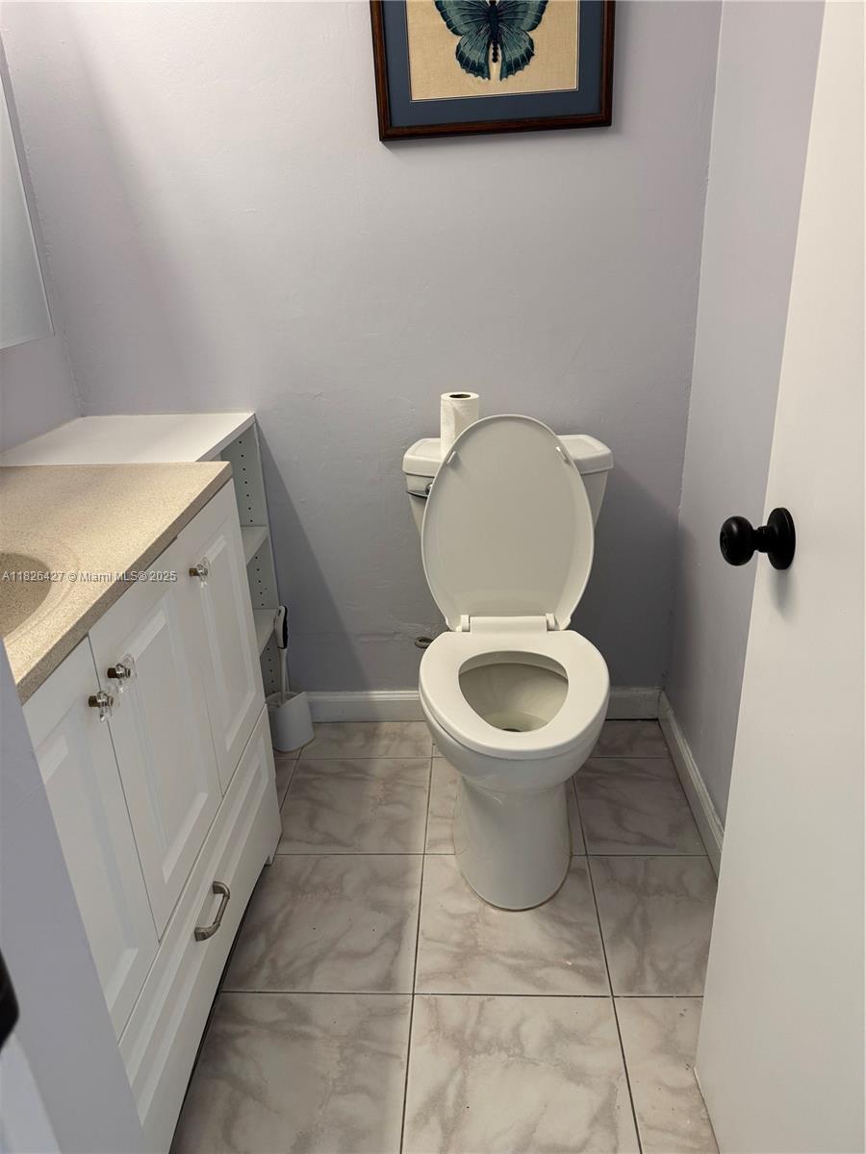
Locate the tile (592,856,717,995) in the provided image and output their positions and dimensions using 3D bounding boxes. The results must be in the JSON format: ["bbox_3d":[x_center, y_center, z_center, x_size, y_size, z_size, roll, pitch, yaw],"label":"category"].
[{"bbox_3d":[0.447,0.660,1.534,0.253,0.010,0.341,-1,23,3],"label":"tile"}]

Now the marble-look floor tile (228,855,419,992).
[{"bbox_3d":[-0.196,0.671,1.571,0.341,0.010,0.341,-1,23,3],"label":"marble-look floor tile"}]

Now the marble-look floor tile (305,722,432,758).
[{"bbox_3d":[-0.168,0.434,2.125,0.341,0.010,0.171,-1,23,3],"label":"marble-look floor tile"}]

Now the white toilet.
[{"bbox_3d":[0.163,0.132,1.667,0.446,0.879,0.736,-1,23,3],"label":"white toilet"}]

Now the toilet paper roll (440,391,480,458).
[{"bbox_3d":[0.058,-0.324,1.718,0.084,0.114,0.084,-2,23,1],"label":"toilet paper roll"}]

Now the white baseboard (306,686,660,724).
[{"bbox_3d":[0.114,0.345,2.169,0.986,0.098,0.014,-1,23,3],"label":"white baseboard"}]

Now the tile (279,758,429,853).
[{"bbox_3d":[-0.180,0.536,1.887,0.341,0.010,0.341,-1,23,3],"label":"tile"}]

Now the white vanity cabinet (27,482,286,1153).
[{"bbox_3d":[-0.622,0.379,1.233,0.499,0.822,0.915,-1,23,3],"label":"white vanity cabinet"}]

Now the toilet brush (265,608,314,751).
[{"bbox_3d":[-0.382,0.250,2.062,0.125,0.394,0.127,-1,23,3],"label":"toilet brush"}]

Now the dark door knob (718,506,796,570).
[{"bbox_3d":[0.338,-0.040,0.850,0.066,0.062,0.062,-1,23,3],"label":"dark door knob"}]

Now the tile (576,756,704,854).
[{"bbox_3d":[0.463,0.525,1.850,0.253,0.010,0.341,-1,23,3],"label":"tile"}]

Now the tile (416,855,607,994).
[{"bbox_3d":[0.147,0.665,1.551,0.341,0.010,0.341,-1,23,3],"label":"tile"}]

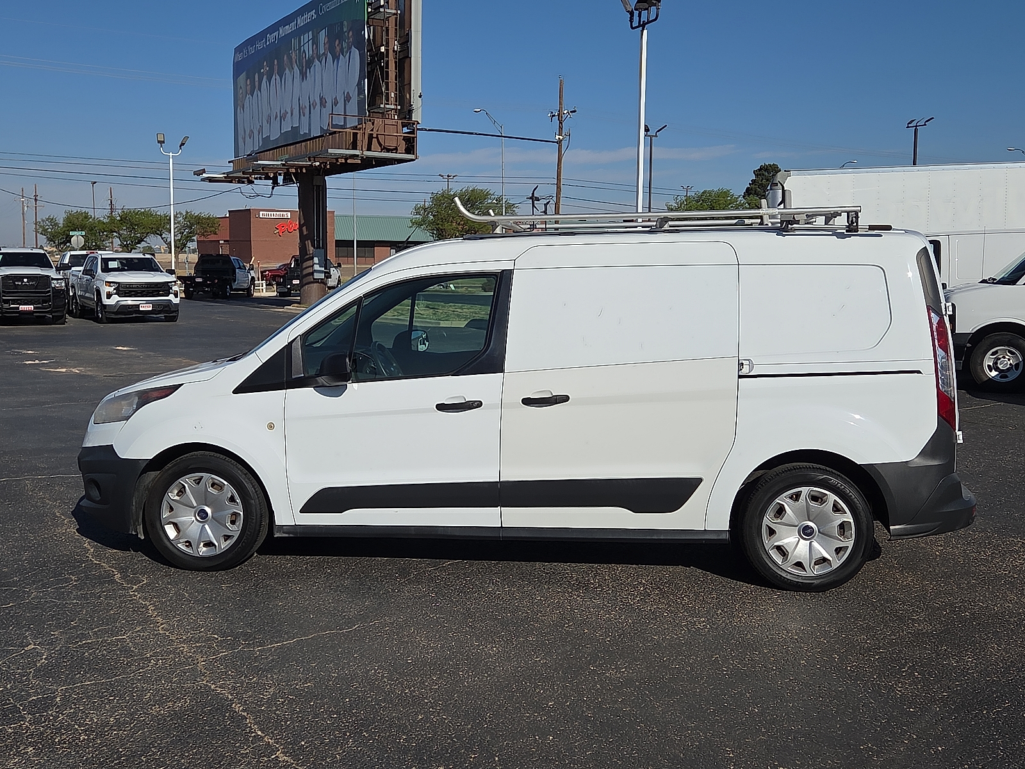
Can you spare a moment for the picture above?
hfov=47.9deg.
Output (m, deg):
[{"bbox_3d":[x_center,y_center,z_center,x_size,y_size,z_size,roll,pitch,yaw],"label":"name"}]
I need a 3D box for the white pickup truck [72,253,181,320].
[{"bbox_3d":[-11.277,-2.898,33.397,2.070,1.920,5.870,-3,7,-30],"label":"white pickup truck"}]

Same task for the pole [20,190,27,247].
[{"bbox_3d":[-69.994,-22.408,165.604,1.200,11.200,0.600,-2,6,-17],"label":"pole"}]

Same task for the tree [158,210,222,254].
[{"bbox_3d":[-28.784,-12.749,103.000,5.100,5.540,4.840,0,6,0],"label":"tree"}]

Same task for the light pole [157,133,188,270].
[{"bbox_3d":[-15.877,-8.033,54.000,1.500,7.370,0.600,0,6,0],"label":"light pole"}]

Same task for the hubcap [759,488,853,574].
[{"bbox_3d":[1.435,0.712,5.617,0.440,0.440,0.070,1,6,7],"label":"hubcap"}]

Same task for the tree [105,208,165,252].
[{"bbox_3d":[-33.641,-12.821,103.000,5.000,5.690,4.750,0,6,0],"label":"tree"}]

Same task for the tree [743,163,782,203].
[{"bbox_3d":[19.314,-12.427,88.000,3.700,8.850,3.520,0,6,0],"label":"tree"}]

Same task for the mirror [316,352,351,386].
[{"bbox_3d":[-0.897,-0.076,5.800,0.150,0.175,0.230,0,6,-3],"label":"mirror"}]

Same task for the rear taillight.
[{"bbox_3d":[2.118,-0.077,5.688,0.160,0.610,0.160,1,6,5],"label":"rear taillight"}]

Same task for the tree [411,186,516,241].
[{"bbox_3d":[-3.310,-10.016,77.655,7.100,6.400,6.800,0,6,-6],"label":"tree"}]

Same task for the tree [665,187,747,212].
[{"bbox_3d":[12.924,-9.691,75.000,6.200,6.230,5.890,0,6,0],"label":"tree"}]

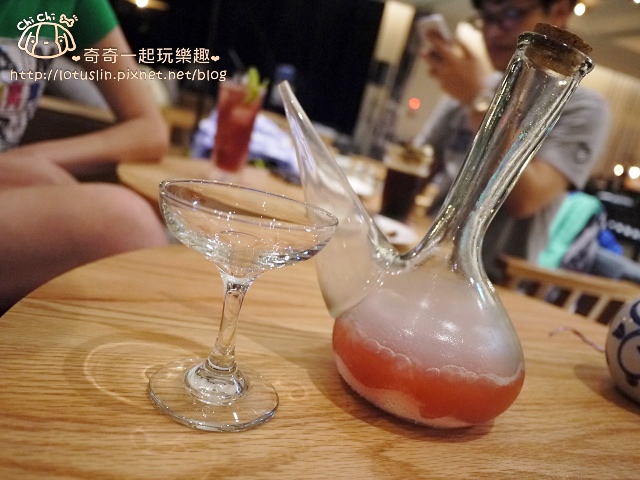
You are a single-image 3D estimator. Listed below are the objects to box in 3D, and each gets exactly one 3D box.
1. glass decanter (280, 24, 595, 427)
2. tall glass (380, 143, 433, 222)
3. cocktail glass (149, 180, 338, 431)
[{"bbox_3d":[0.050,-0.013,0.297,0.176,0.231,0.114,13,13,0],"label":"glass decanter"},{"bbox_3d":[0.166,-0.109,1.014,0.086,0.136,0.086,13,13,0],"label":"tall glass"},{"bbox_3d":[-0.047,0.033,0.280,0.092,0.110,0.092,13,13,0],"label":"cocktail glass"}]

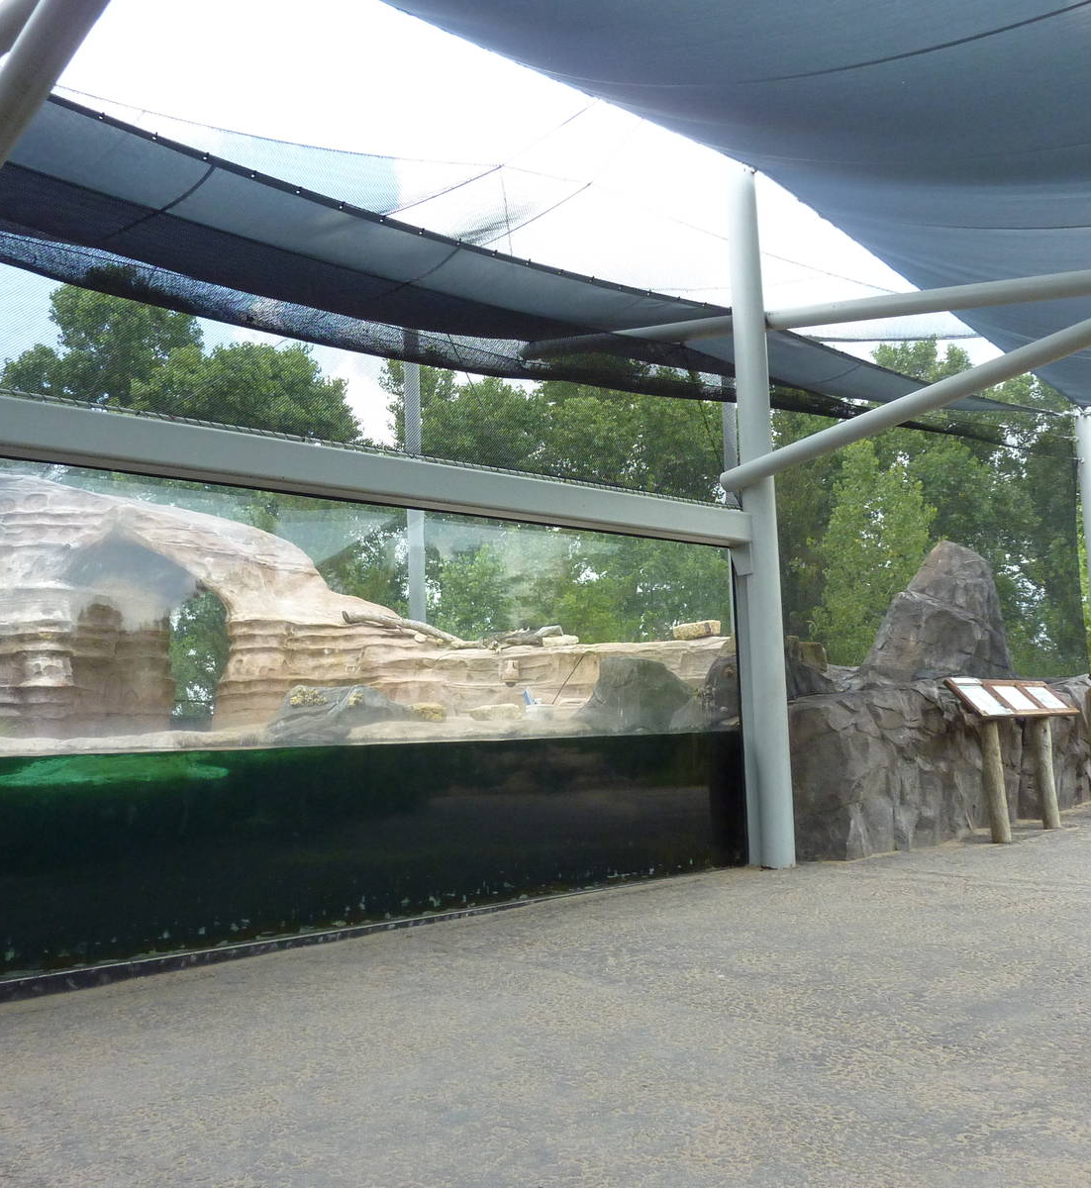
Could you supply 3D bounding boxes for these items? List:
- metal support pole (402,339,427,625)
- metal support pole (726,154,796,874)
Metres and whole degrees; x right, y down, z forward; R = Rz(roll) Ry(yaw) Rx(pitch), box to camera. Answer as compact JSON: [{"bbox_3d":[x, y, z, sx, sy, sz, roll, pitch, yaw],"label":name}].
[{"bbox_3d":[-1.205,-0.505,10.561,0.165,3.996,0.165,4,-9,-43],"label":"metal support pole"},{"bbox_3d":[1.434,-0.584,7.686,0.214,4.766,0.214,4,-9,-43],"label":"metal support pole"}]

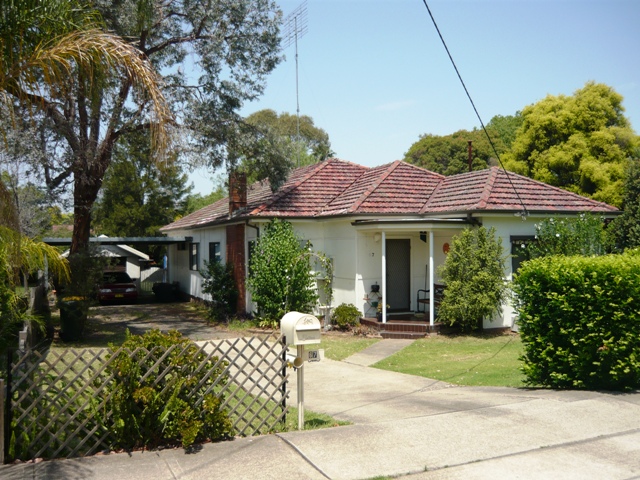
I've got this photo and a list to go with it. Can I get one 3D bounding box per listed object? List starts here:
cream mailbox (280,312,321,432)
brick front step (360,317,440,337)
[{"bbox_3d":[-0.195,1.268,5.855,0.265,1.127,0.370,0,-1,-24],"label":"cream mailbox"},{"bbox_3d":[2.176,2.311,15.923,1.650,0.330,1.300,-1,-1,23],"label":"brick front step"}]

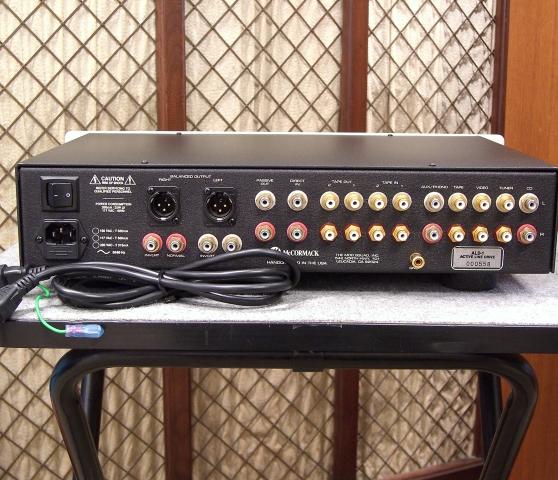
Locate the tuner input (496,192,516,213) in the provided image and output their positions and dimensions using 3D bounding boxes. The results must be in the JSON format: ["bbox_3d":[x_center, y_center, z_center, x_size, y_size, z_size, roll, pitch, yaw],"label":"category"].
[{"bbox_3d":[0.181,-0.029,0.673,0.015,0.015,0.013,0,13,-1],"label":"tuner input"}]

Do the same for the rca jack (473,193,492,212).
[{"bbox_3d":[0.163,-0.029,0.677,0.015,0.015,0.012,1,12,0],"label":"rca jack"}]

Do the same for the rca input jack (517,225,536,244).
[{"bbox_3d":[0.199,-0.004,0.679,0.016,0.016,0.011,0,13,-1],"label":"rca input jack"}]

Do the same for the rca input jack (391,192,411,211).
[{"bbox_3d":[0.099,-0.029,0.677,0.015,0.015,0.012,1,12,0],"label":"rca input jack"}]

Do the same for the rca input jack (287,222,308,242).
[{"bbox_3d":[0.015,-0.005,0.682,0.016,0.016,0.011,1,12,0],"label":"rca input jack"}]

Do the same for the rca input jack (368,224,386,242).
[{"bbox_3d":[0.079,-0.004,0.682,0.015,0.015,0.012,1,12,0],"label":"rca input jack"}]

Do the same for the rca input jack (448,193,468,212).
[{"bbox_3d":[0.144,-0.029,0.677,0.015,0.015,0.012,1,12,0],"label":"rca input jack"}]

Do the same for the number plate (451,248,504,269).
[{"bbox_3d":[0.161,0.015,0.688,0.042,0.019,0.002,0,13,-1],"label":"number plate"}]

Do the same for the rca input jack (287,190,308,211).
[{"bbox_3d":[0.015,-0.030,0.672,0.016,0.016,0.011,0,13,-1],"label":"rca input jack"}]

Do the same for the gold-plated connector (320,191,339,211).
[{"bbox_3d":[0.040,-0.030,0.671,0.015,0.015,0.013,0,13,-1],"label":"gold-plated connector"}]

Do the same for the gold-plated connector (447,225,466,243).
[{"bbox_3d":[0.143,-0.004,0.678,0.015,0.015,0.013,0,13,-1],"label":"gold-plated connector"}]

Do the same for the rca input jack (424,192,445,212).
[{"bbox_3d":[0.123,-0.029,0.671,0.016,0.016,0.011,0,12,-1],"label":"rca input jack"}]

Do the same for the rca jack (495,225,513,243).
[{"bbox_3d":[0.180,-0.004,0.676,0.015,0.015,0.013,0,12,-1],"label":"rca jack"}]

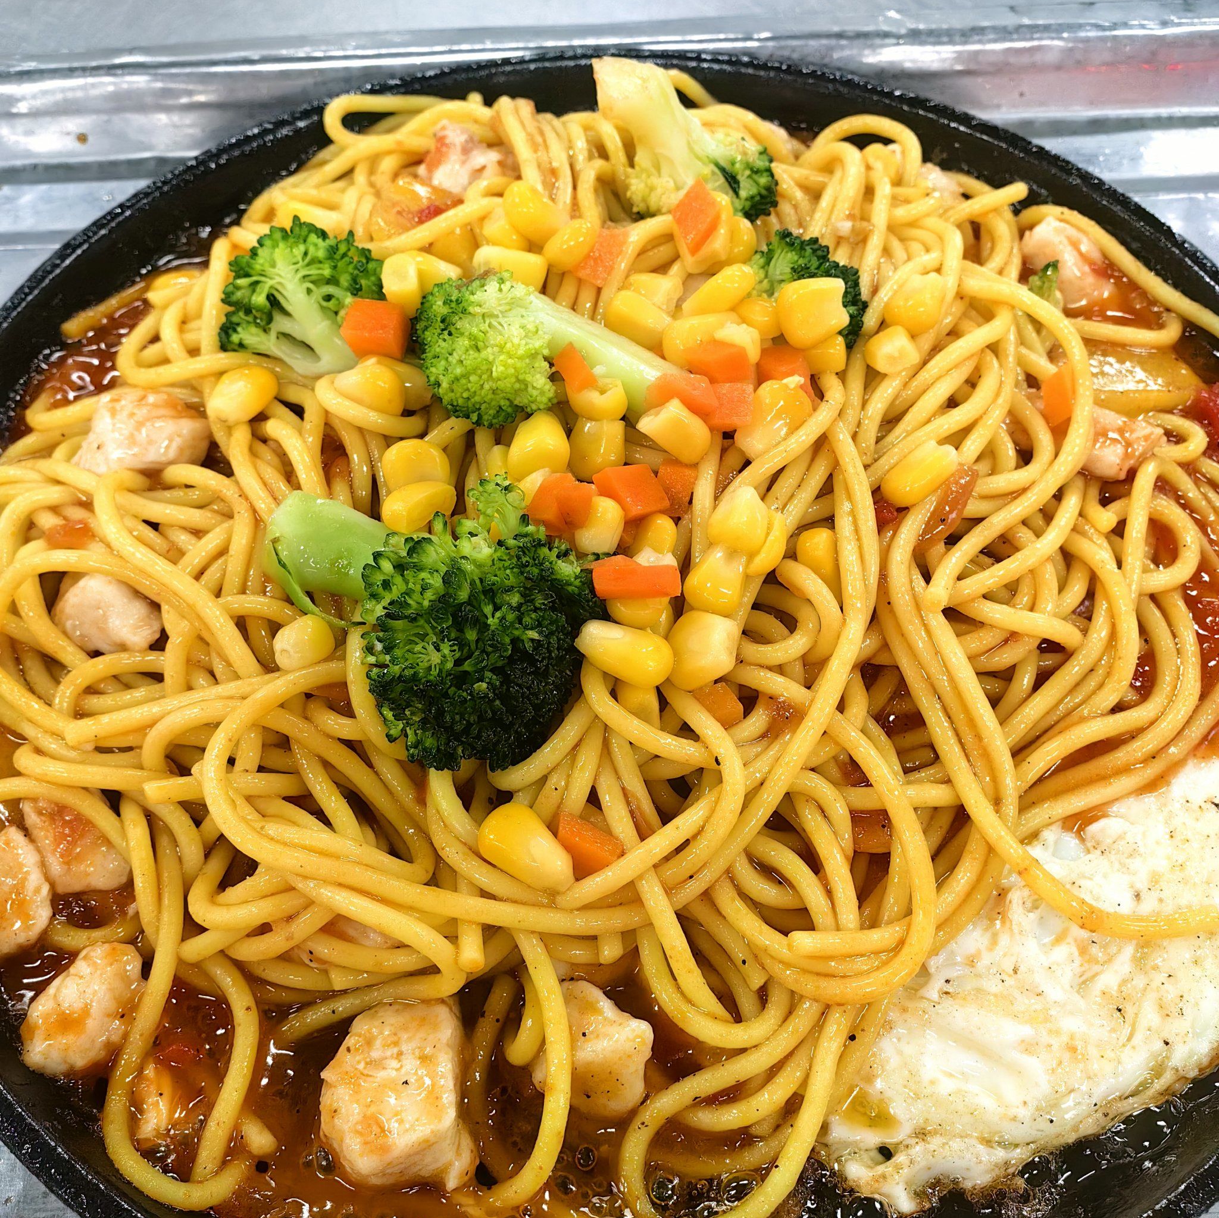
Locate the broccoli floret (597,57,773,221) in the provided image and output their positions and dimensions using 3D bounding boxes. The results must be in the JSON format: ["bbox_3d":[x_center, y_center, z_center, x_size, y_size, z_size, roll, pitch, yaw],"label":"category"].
[{"bbox_3d":[0.014,-0.097,0.262,0.029,0.025,0.043,-30,73,-20],"label":"broccoli floret"}]

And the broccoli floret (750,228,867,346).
[{"bbox_3d":[0.034,-0.057,0.228,0.025,0.022,0.024,-38,65,-19],"label":"broccoli floret"}]

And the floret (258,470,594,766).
[{"bbox_3d":[-0.025,0.000,0.178,0.050,0.036,0.039,30,60,15],"label":"floret"}]

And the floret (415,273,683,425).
[{"bbox_3d":[-0.011,-0.042,0.211,0.042,0.023,0.024,27,59,7],"label":"floret"}]

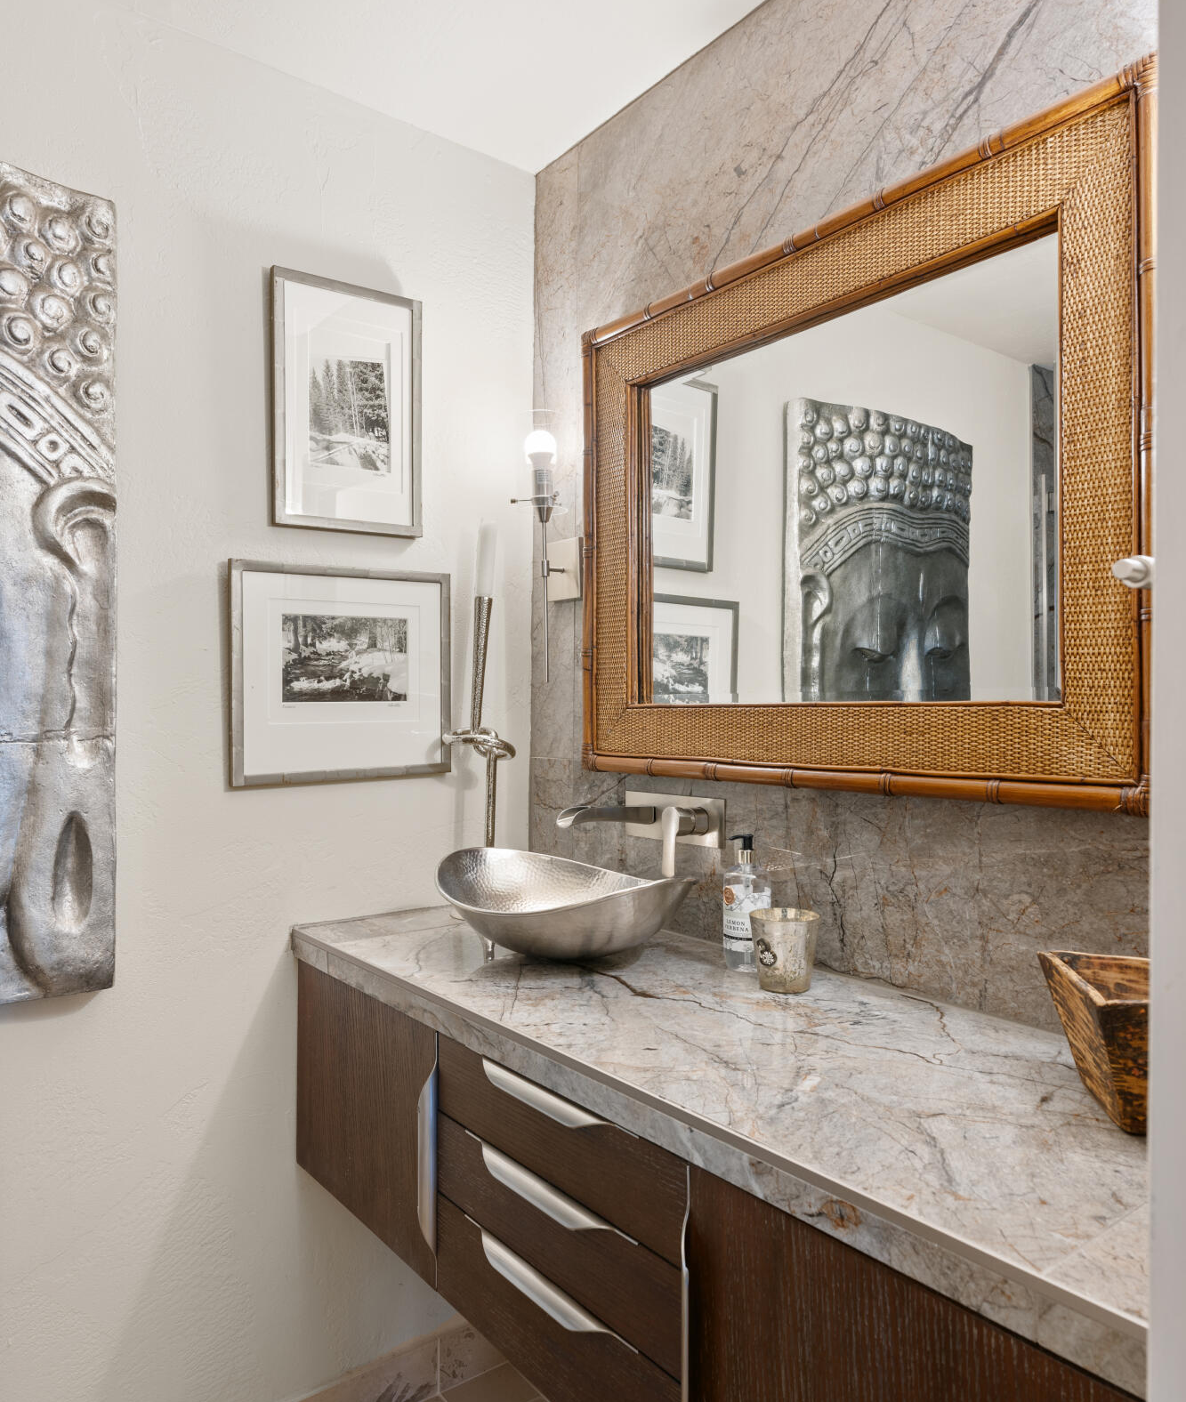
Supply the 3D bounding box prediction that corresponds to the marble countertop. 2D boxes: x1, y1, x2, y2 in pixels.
[{"bbox_3d":[0.131,0.416,1.293,0.505,0.046,1.475,0,0,-38],"label":"marble countertop"}]

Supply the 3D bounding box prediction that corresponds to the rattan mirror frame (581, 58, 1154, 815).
[{"bbox_3d":[0.295,-0.284,1.466,0.042,0.825,1.020,0,0,-38],"label":"rattan mirror frame"}]

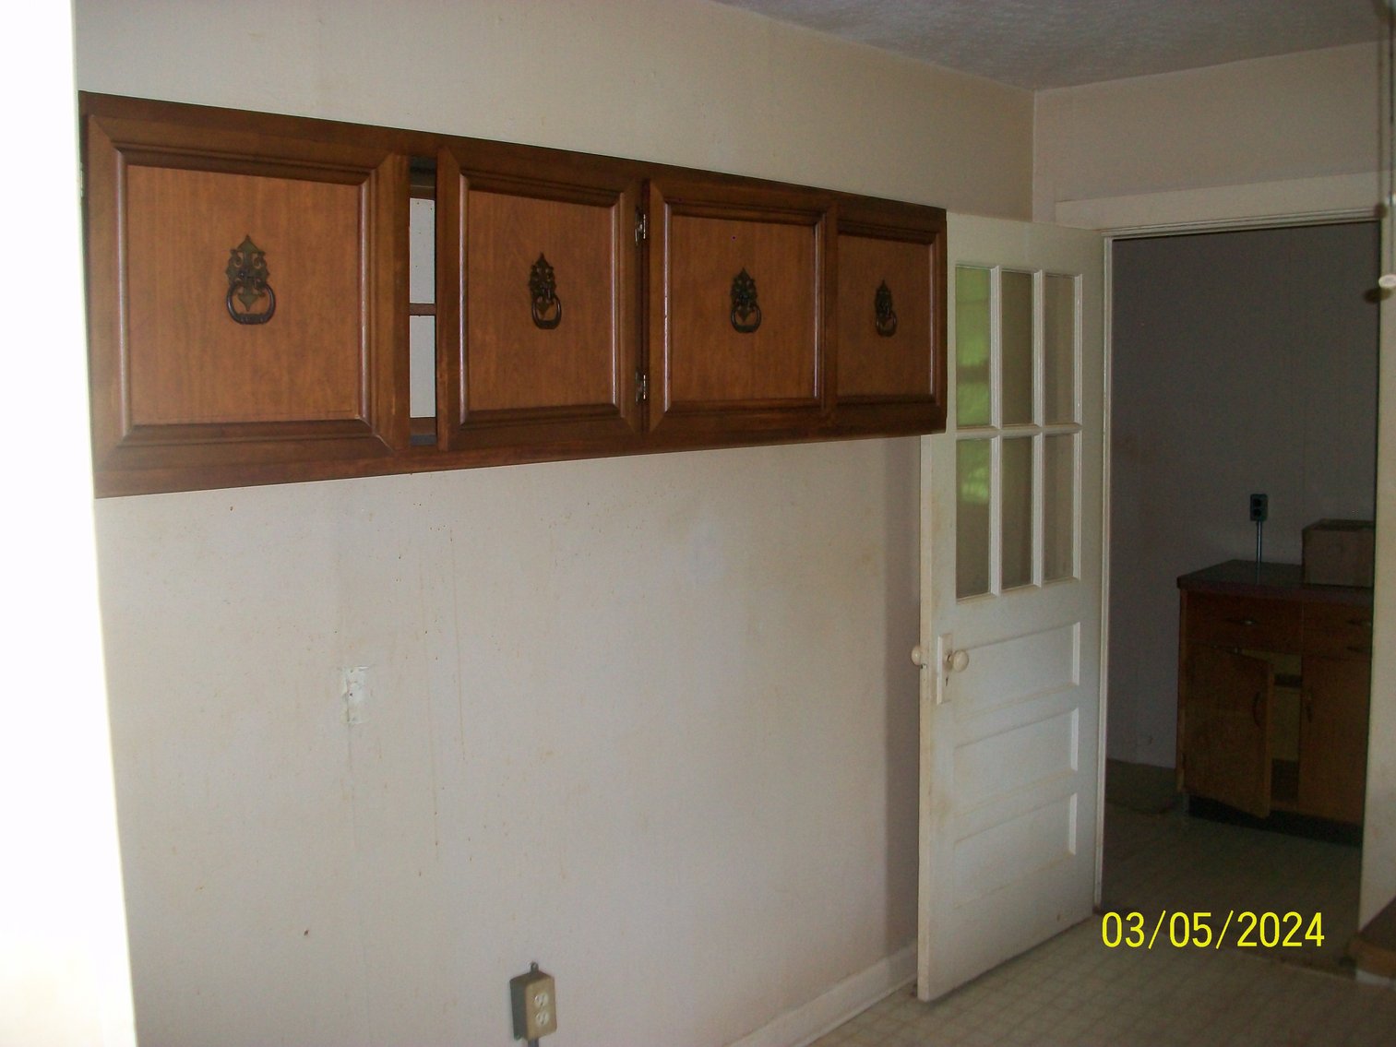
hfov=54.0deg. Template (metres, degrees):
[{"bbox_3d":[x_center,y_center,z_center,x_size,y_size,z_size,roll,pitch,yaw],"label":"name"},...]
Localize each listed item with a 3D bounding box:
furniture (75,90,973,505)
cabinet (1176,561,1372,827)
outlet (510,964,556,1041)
[{"bbox_3d":[-0.212,-0.379,2.507,0.310,0.506,1.965,5,9,43],"label":"furniture"},{"bbox_3d":[2.255,0.644,4.912,0.883,0.888,0.616,5,9,43],"label":"cabinet"},{"bbox_3d":[-0.328,0.938,2.695,0.056,0.127,0.075,5,9,43],"label":"outlet"}]

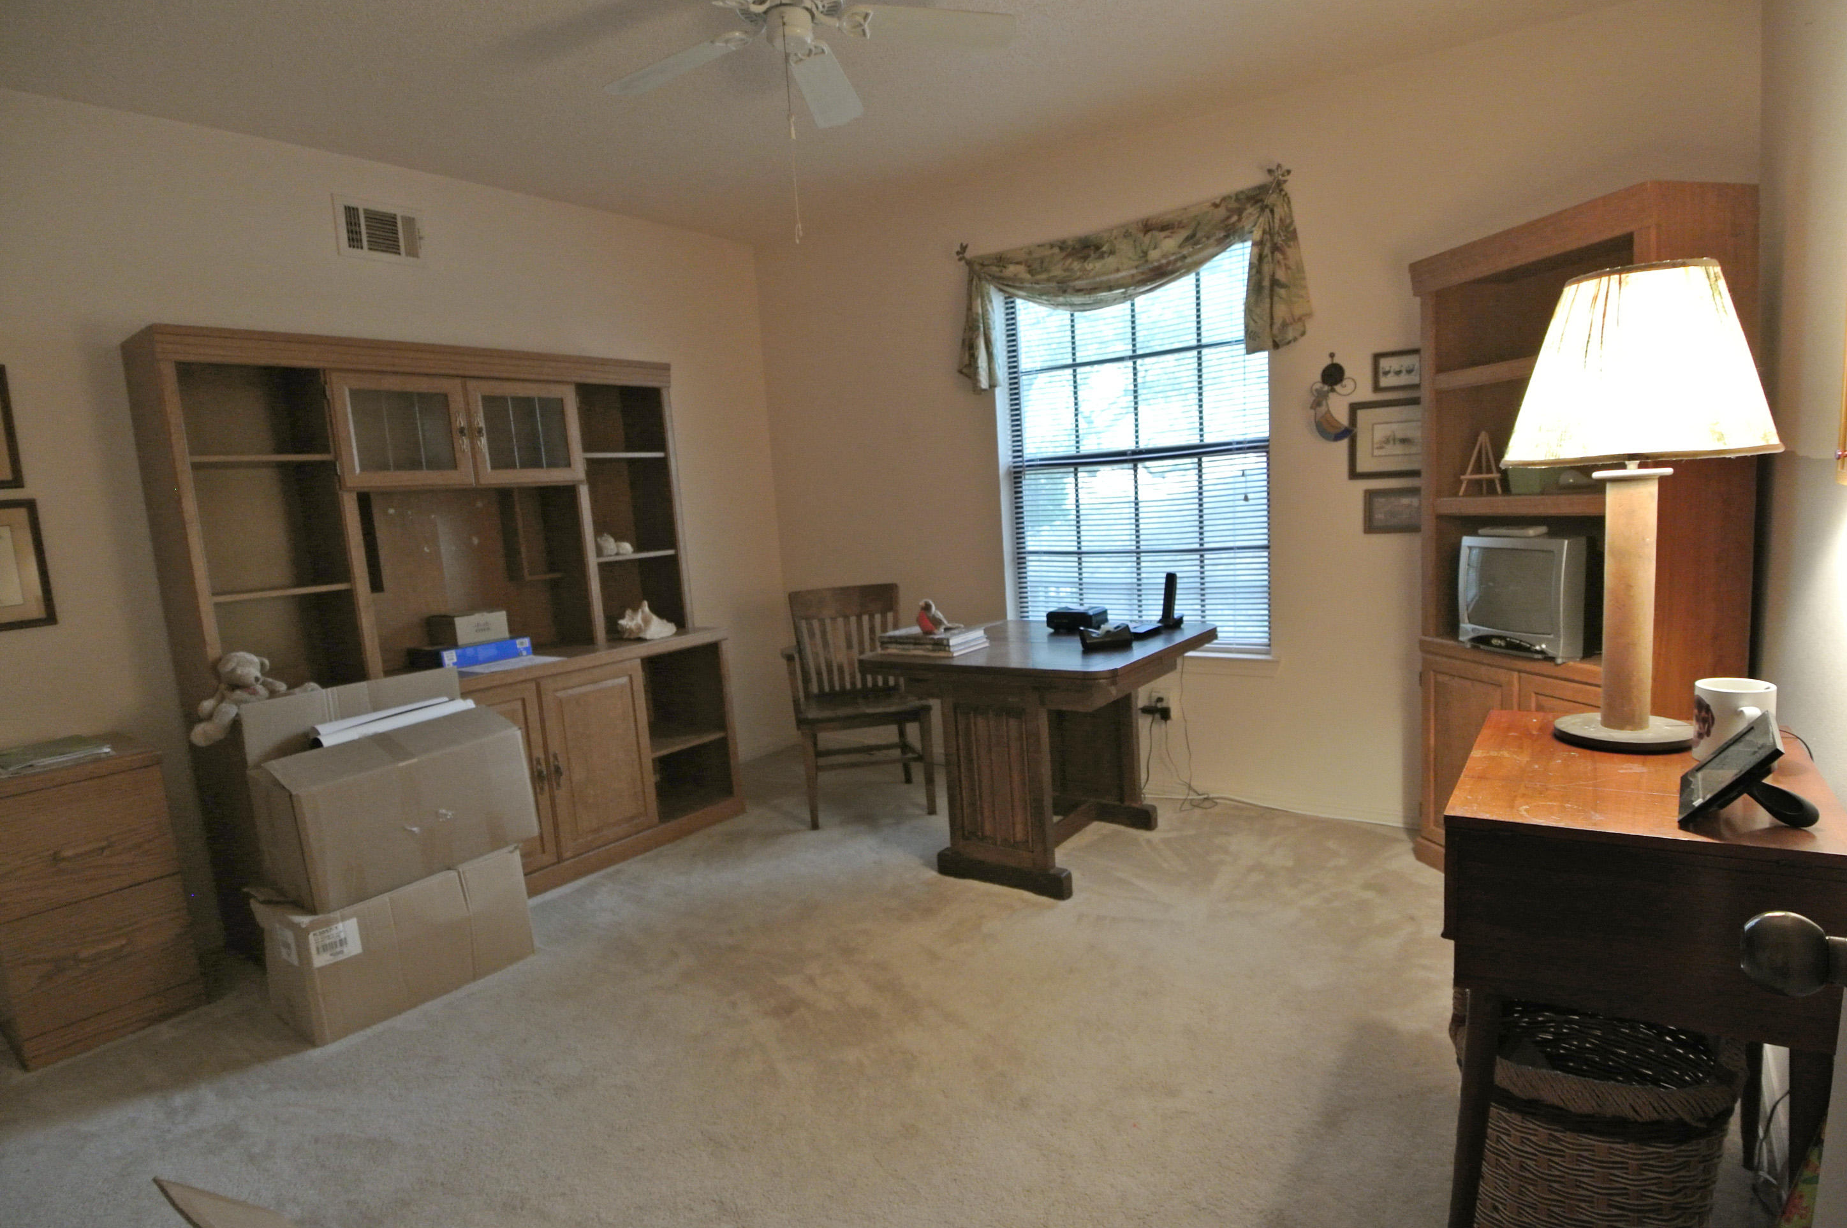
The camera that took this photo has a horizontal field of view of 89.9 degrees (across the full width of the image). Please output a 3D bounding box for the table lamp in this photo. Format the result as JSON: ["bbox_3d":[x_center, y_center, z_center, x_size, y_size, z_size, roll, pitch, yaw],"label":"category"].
[{"bbox_3d":[1.027,-0.154,1.337,0.346,0.697,0.346,2,9,37],"label":"table lamp"}]

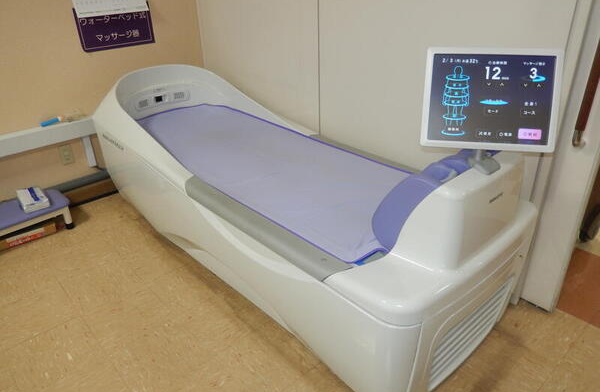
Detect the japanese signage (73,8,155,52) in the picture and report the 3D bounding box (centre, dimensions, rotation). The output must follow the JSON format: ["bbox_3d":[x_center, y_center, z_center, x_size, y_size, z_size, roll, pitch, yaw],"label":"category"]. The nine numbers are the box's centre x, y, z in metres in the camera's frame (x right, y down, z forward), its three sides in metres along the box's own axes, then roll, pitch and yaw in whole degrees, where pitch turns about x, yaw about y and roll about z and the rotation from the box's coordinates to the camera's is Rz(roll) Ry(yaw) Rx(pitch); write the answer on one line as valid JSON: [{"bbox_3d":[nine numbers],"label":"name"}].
[{"bbox_3d":[-1.132,-1.050,2.685,0.458,0.256,0.010,-23,33,-36],"label":"japanese signage"}]

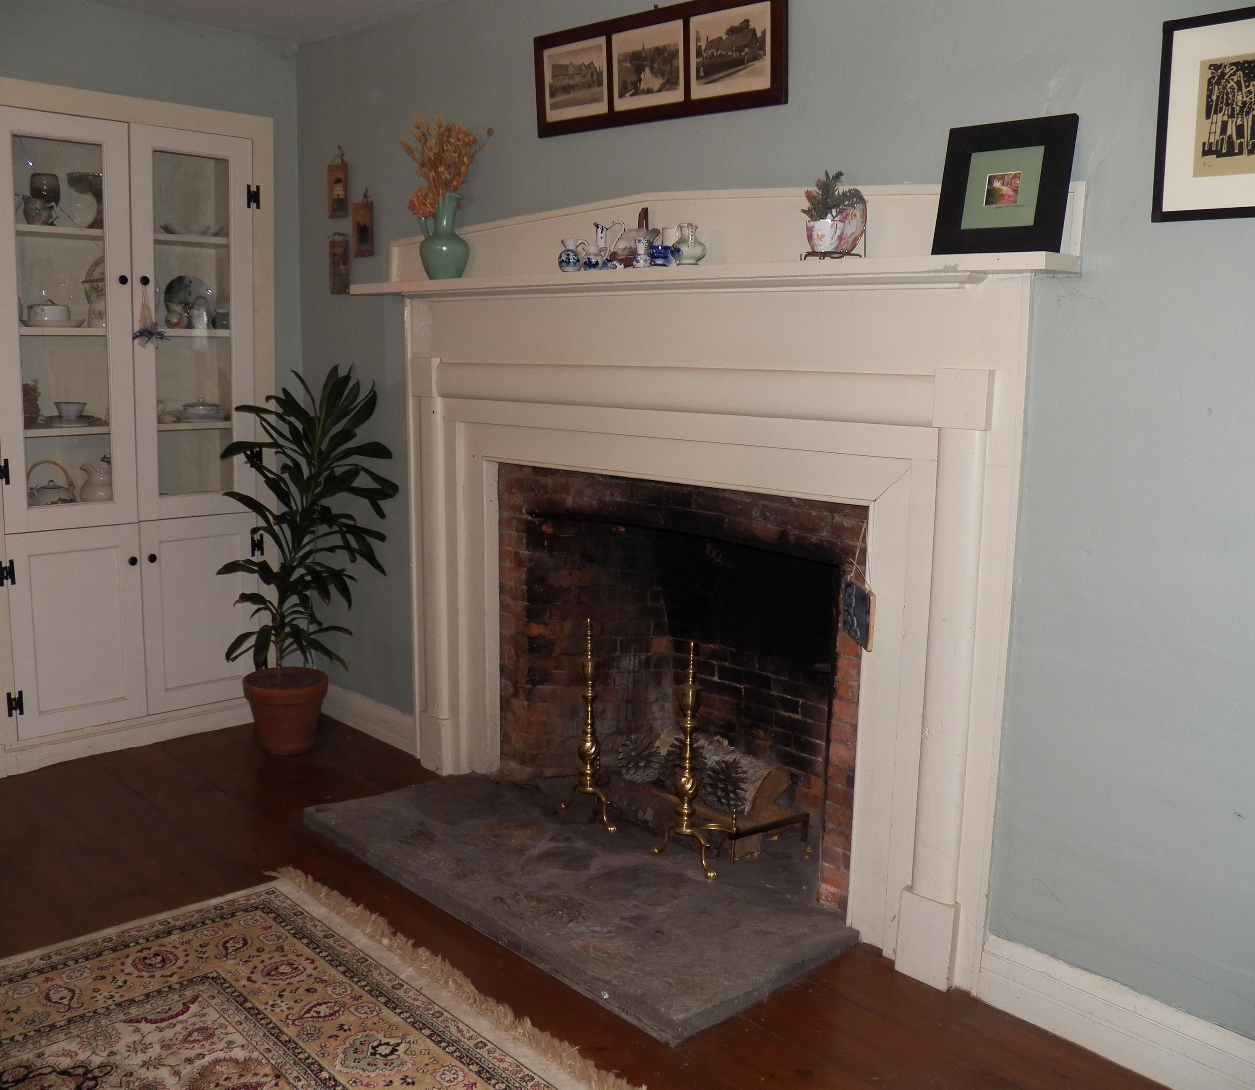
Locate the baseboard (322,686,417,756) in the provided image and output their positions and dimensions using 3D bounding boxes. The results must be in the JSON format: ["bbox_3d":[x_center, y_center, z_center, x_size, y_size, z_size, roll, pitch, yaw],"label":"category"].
[{"bbox_3d":[-0.935,0.586,4.108,0.025,0.135,0.700,-7,12,-44],"label":"baseboard"}]

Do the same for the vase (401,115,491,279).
[{"bbox_3d":[-0.526,-1.007,3.407,0.260,0.475,0.190,0,9,-9],"label":"vase"}]

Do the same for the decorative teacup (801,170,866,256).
[{"bbox_3d":[0.436,-0.702,2.481,0.115,0.180,0.145,-7,12,-44],"label":"decorative teacup"}]

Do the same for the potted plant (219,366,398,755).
[{"bbox_3d":[-1.032,0.053,3.830,0.560,1.270,0.530,-1,9,-16],"label":"potted plant"}]

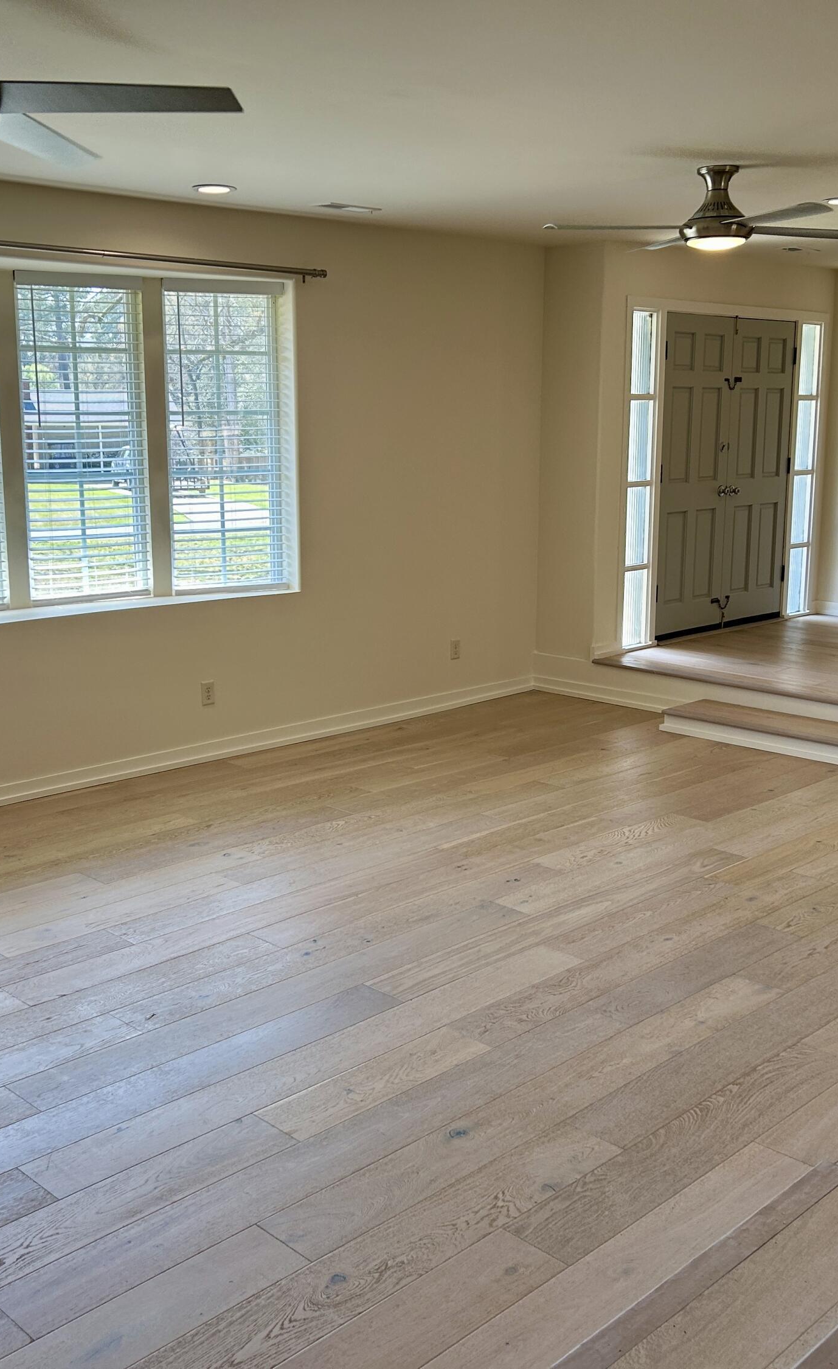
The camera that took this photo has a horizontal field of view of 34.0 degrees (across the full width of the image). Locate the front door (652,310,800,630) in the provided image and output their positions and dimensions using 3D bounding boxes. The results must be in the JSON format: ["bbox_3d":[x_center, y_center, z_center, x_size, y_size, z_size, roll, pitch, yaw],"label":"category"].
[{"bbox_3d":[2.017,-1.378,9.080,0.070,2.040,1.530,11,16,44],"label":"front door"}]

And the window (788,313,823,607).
[{"bbox_3d":[2.719,-1.513,9.770,0.080,2.060,0.300,11,16,44],"label":"window"}]

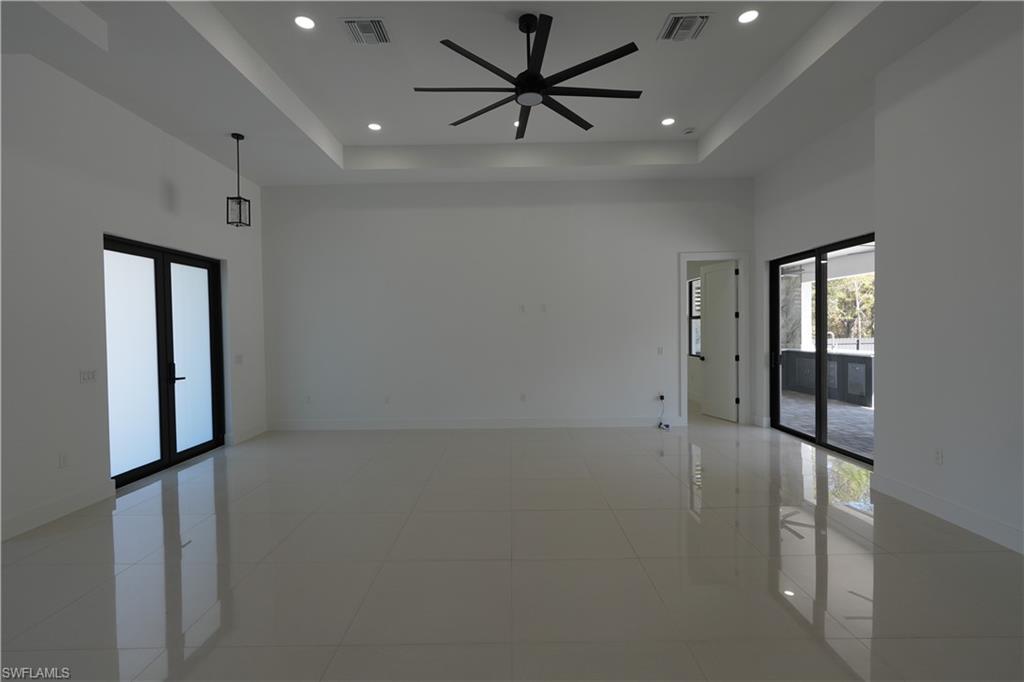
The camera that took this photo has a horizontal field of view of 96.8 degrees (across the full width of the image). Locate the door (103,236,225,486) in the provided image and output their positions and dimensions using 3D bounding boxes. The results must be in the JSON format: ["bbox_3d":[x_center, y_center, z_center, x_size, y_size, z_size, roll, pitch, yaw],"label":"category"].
[{"bbox_3d":[-3.845,0.182,5.088,0.100,2.430,1.850,-1,1,0],"label":"door"}]

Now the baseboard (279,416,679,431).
[{"bbox_3d":[-0.552,1.245,6.819,6.180,0.155,0.022,-1,1,0],"label":"baseboard"}]

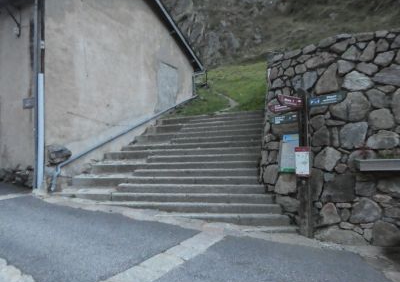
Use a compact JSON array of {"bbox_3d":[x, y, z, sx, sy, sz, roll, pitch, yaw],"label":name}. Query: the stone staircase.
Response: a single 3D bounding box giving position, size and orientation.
[{"bbox_3d":[-0.437,0.338,7.629,5.430,2.620,4.280,-1,-1,15],"label":"stone staircase"}]

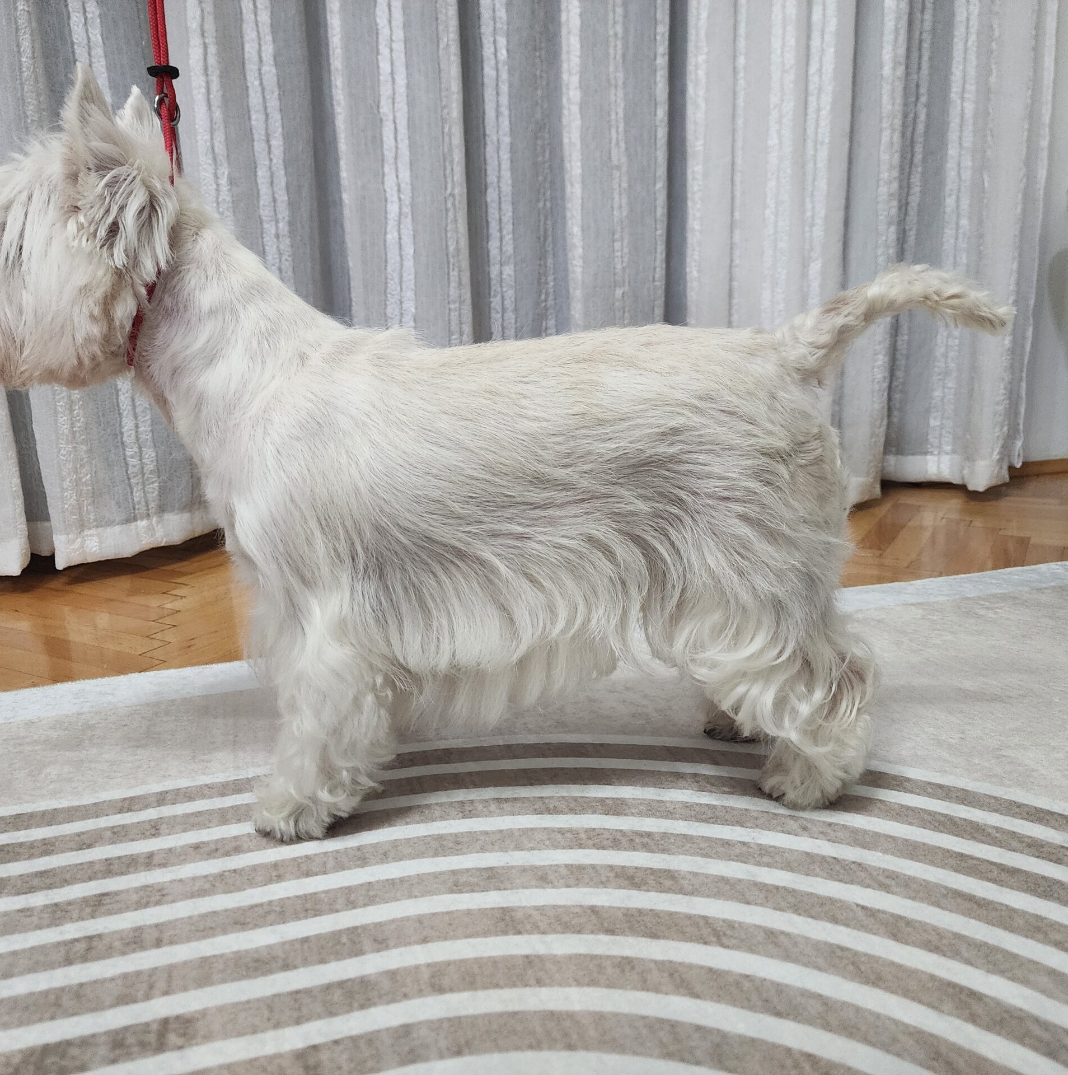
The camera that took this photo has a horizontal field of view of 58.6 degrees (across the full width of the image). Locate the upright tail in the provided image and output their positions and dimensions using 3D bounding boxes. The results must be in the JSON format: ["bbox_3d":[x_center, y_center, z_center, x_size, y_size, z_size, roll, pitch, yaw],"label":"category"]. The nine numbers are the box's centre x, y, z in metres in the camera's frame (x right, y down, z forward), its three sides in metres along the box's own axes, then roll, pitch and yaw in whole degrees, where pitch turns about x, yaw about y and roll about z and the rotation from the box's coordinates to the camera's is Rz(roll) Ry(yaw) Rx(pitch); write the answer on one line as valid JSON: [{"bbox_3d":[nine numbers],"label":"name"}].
[{"bbox_3d":[0.209,-0.126,0.557,0.131,0.061,0.043,-2,13,-3],"label":"upright tail"}]

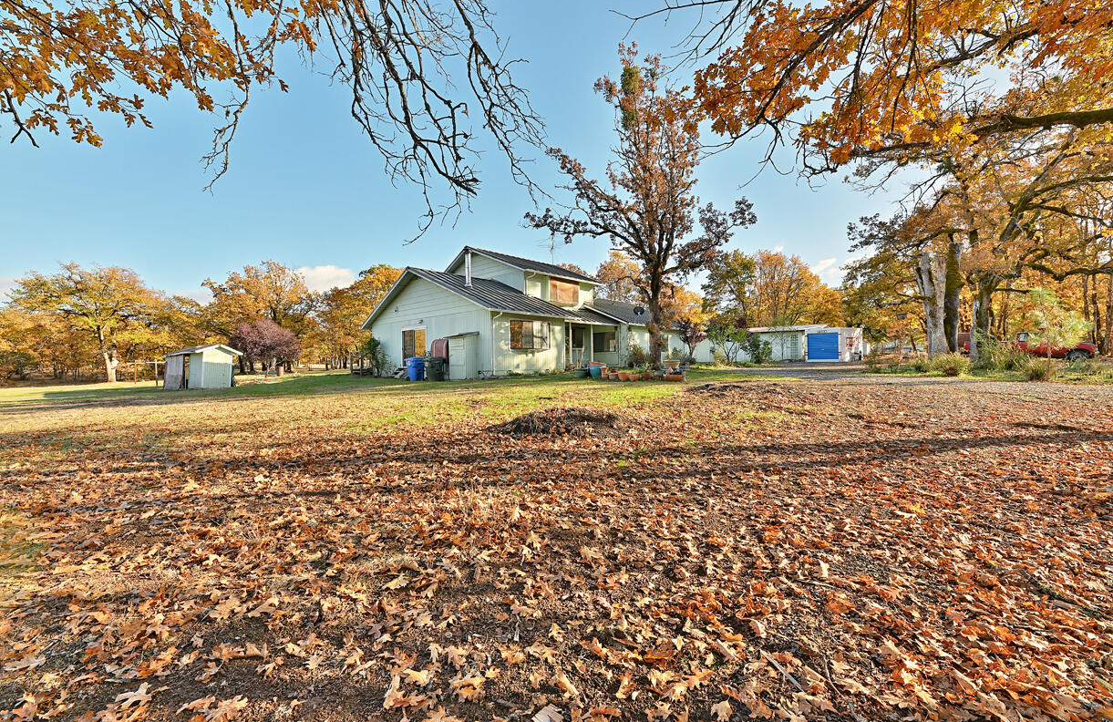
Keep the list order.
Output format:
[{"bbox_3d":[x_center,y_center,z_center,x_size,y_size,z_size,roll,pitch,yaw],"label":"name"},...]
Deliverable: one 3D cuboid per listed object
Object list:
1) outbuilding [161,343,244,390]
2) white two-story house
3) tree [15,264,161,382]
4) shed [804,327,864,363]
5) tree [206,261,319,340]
[{"bbox_3d":[-18.989,0.330,23.300,2.200,2.350,2.400,0,0,10],"label":"outbuilding"},{"bbox_3d":[-1.390,-2.970,29.730,13.400,7.500,18.200,0,0,44],"label":"white two-story house"},{"bbox_3d":[-40.850,-3.400,38.000,9.000,10.600,9.000,0,0,43],"label":"tree"},{"bbox_3d":[21.039,-1.123,32.768,3.850,2.440,2.440,0,0,-36],"label":"shed"},{"bbox_3d":[-29.568,-4.450,44.000,9.600,11.600,9.600,0,0,-34],"label":"tree"}]

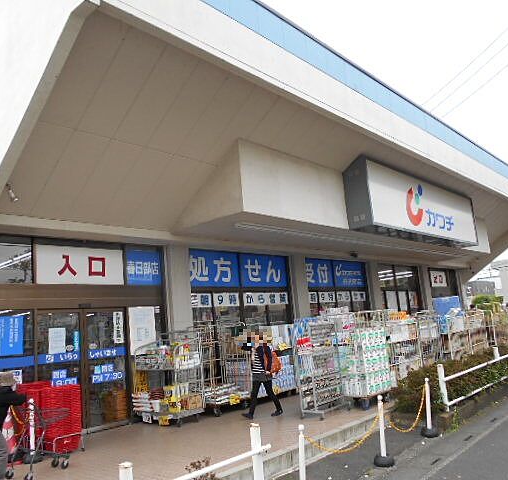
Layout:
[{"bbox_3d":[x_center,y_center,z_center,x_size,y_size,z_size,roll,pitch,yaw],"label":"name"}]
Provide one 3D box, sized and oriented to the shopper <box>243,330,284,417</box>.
[{"bbox_3d":[0.100,2.470,8.876,0.600,1.500,0.480,0,-11,-26],"label":"shopper"}]

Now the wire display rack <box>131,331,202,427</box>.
[{"bbox_3d":[-1.593,2.495,8.796,1.270,1.520,0.600,-14,-13,41],"label":"wire display rack"}]

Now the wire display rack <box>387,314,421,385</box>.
[{"bbox_3d":[2.867,2.383,9.914,0.620,1.550,1.200,-14,-14,41],"label":"wire display rack"}]

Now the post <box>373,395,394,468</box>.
[{"bbox_3d":[1.579,2.328,5.939,0.240,0.798,0.240,-2,-10,0],"label":"post"}]

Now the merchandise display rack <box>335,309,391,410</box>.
[{"bbox_3d":[2.013,2.209,8.980,0.650,1.710,0.990,-14,-14,41],"label":"merchandise display rack"}]

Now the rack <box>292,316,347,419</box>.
[{"bbox_3d":[1.158,2.099,8.040,0.400,1.550,0.940,-14,-13,41],"label":"rack"}]

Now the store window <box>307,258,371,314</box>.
[{"bbox_3d":[2.584,1.412,14.790,0.080,1.590,3.700,-14,-13,41],"label":"store window"}]

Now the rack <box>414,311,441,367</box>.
[{"bbox_3d":[3.638,2.356,10.693,0.620,1.530,1.150,-14,-13,41],"label":"rack"}]

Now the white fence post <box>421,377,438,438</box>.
[{"bbox_3d":[2.593,2.508,7.235,0.260,0.820,0.260,-14,-14,41],"label":"white fence post"}]

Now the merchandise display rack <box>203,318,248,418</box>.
[{"bbox_3d":[-0.695,2.612,9.886,0.660,1.720,1.000,-14,-14,41],"label":"merchandise display rack"}]

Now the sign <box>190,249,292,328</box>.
[{"bbox_3d":[-0.179,1.267,12.653,0.100,1.850,3.830,-14,-14,41],"label":"sign"}]

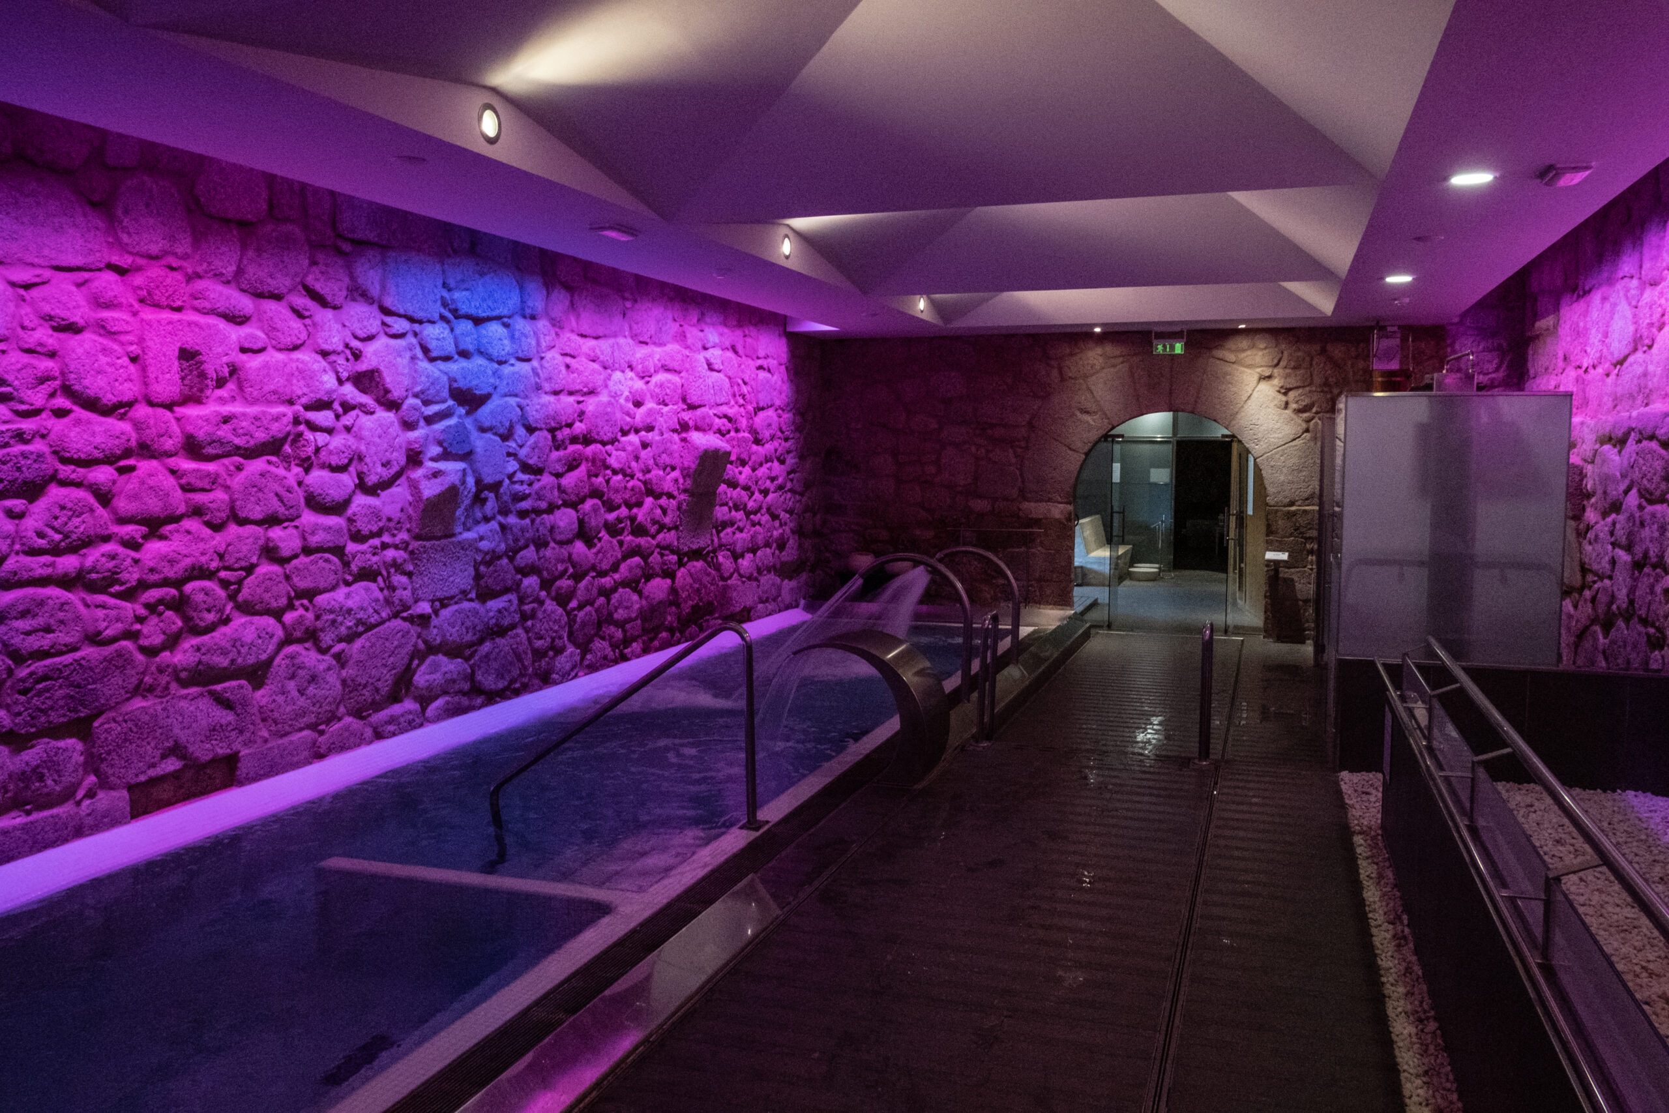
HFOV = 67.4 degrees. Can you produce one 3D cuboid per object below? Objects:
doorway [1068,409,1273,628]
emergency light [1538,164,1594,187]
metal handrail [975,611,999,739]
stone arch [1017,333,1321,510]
[{"bbox_3d":[3.421,-0.363,12.788,1.879,2.205,0.420,2,5,20],"label":"doorway"},{"bbox_3d":[3.105,-1.620,5.306,0.154,0.040,0.341,2,5,20],"label":"emergency light"},{"bbox_3d":[0.923,0.743,7.550,0.055,0.802,0.350,2,5,20],"label":"metal handrail"},{"bbox_3d":[3.400,-1.307,12.693,2.914,1.636,0.420,2,5,20],"label":"stone arch"}]

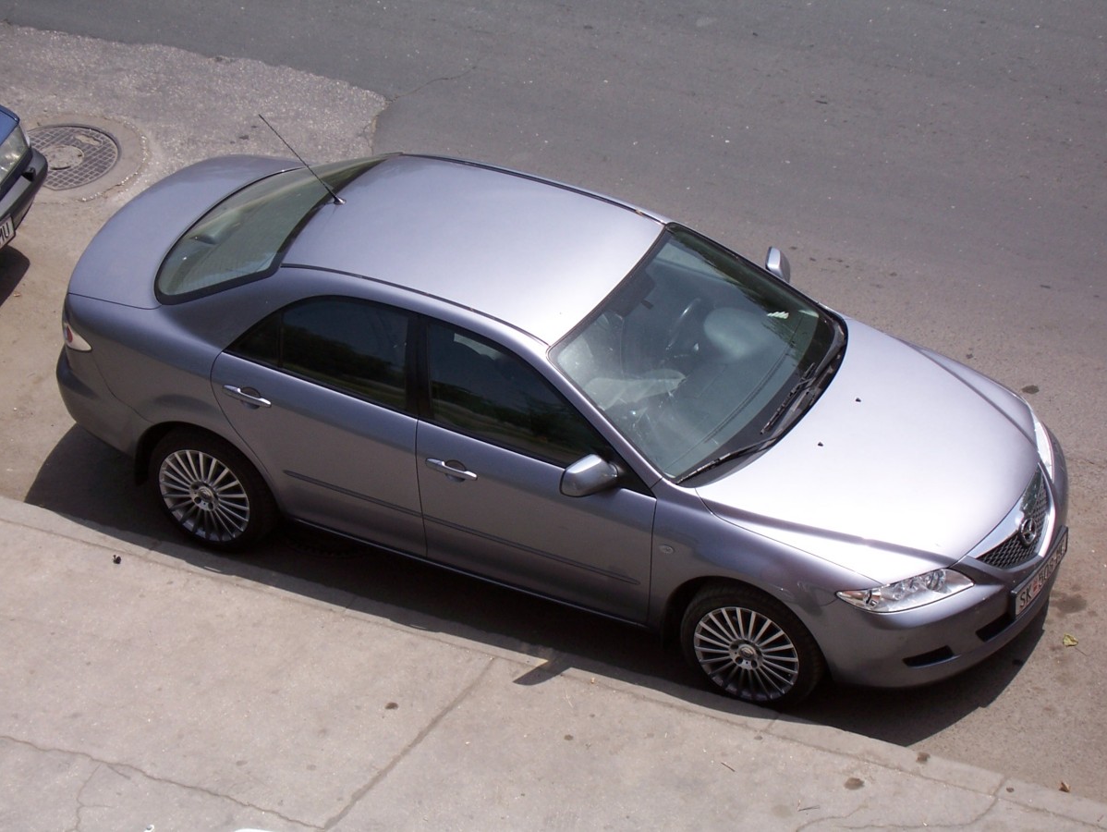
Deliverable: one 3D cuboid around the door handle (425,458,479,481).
[{"bbox_3d":[-0.432,0.228,19.864,0.240,0.045,0.050,17,38,23],"label":"door handle"}]

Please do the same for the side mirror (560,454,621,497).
[{"bbox_3d":[0.153,0.260,19.454,0.170,0.165,0.240,15,37,24],"label":"side mirror"}]

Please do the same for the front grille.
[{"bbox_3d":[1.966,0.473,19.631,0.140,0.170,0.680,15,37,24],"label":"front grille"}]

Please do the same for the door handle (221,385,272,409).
[{"bbox_3d":[-1.328,-0.082,20.241,0.240,0.045,0.050,18,38,23],"label":"door handle"}]

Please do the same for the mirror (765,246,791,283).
[{"bbox_3d":[0.998,-0.626,20.734,0.170,0.165,0.240,15,37,24],"label":"mirror"}]

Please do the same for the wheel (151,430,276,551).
[{"bbox_3d":[-1.497,0.300,20.738,0.625,0.625,0.215,15,37,24],"label":"wheel"}]

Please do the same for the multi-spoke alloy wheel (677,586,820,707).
[{"bbox_3d":[0.853,0.943,19.632,0.625,0.625,0.215,12,36,20],"label":"multi-spoke alloy wheel"}]

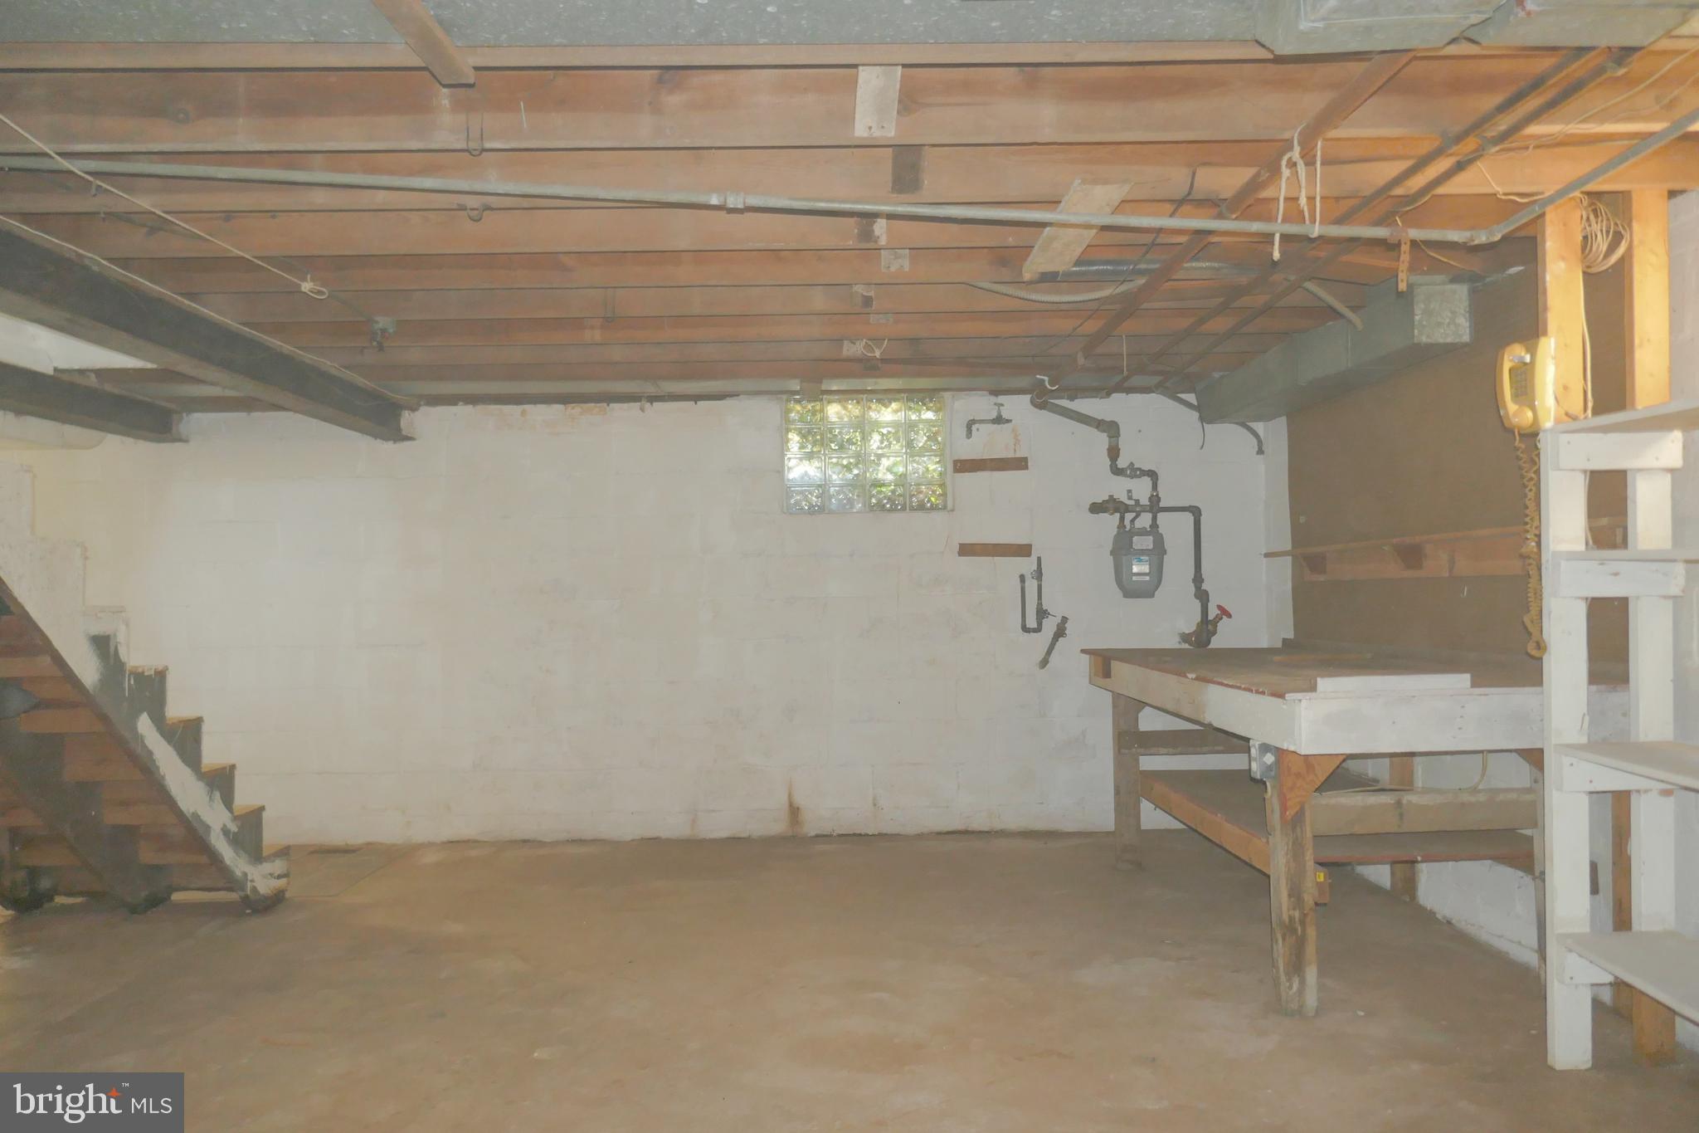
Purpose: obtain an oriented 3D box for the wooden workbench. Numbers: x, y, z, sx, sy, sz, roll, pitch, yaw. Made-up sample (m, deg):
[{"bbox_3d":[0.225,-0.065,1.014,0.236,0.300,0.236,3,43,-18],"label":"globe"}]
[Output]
[{"bbox_3d":[1.645,0.810,4.367,0.970,0.897,2.410,-1,-1,-1],"label":"wooden workbench"}]

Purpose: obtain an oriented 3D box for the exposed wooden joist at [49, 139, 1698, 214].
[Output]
[{"bbox_3d":[-0.058,-1.014,3.000,4.500,0.190,0.045,-1,-1,-1],"label":"exposed wooden joist"}]

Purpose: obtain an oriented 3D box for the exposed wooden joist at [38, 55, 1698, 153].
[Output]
[{"bbox_3d":[-0.052,-1.021,2.595,4.400,0.190,0.045,-1,-1,-1],"label":"exposed wooden joist"}]

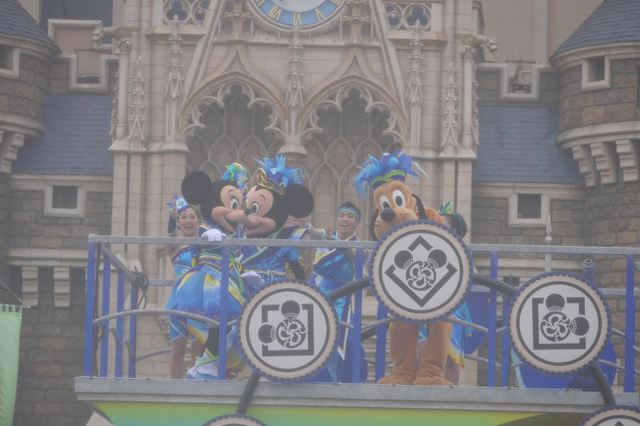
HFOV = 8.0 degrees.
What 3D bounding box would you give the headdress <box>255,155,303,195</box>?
[{"bbox_3d":[-0.309,-0.279,34.100,0.330,0.270,0.310,6,-8,26],"label":"headdress"}]

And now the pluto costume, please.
[{"bbox_3d":[0.627,0.419,34.000,0.760,1.720,0.800,0,-7,12],"label":"pluto costume"}]

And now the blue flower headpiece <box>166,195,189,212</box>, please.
[{"bbox_3d":[-1.081,-0.072,34.800,0.160,0.120,0.130,1,-7,6],"label":"blue flower headpiece"}]

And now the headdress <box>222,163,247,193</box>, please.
[{"bbox_3d":[-0.630,-0.271,34.000,0.190,0.200,0.180,5,-8,-26],"label":"headdress"}]

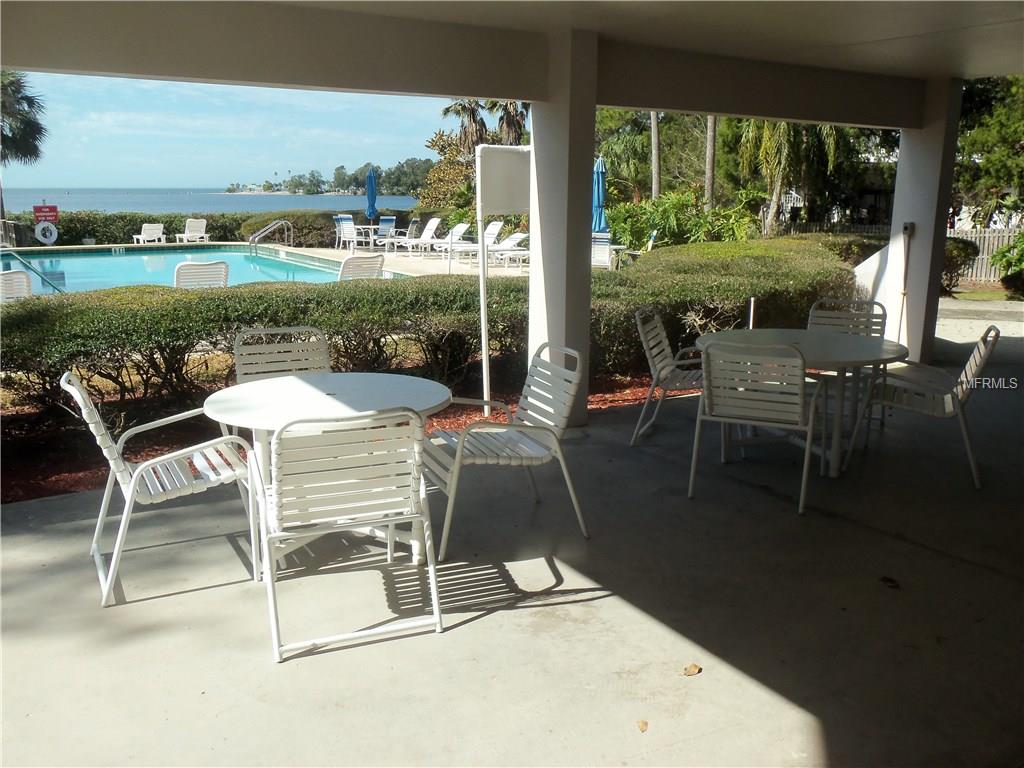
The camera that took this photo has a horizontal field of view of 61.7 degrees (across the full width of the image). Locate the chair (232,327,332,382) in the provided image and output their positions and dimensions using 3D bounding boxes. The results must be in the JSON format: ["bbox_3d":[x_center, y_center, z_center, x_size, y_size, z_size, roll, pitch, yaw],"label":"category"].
[{"bbox_3d":[-1.136,0.174,4.481,0.580,0.870,0.680,-5,14,-19],"label":"chair"}]

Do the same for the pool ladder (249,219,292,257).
[{"bbox_3d":[-7.050,-4.266,25.110,1.050,1.020,0.600,-7,15,-29],"label":"pool ladder"}]

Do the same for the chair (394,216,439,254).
[{"bbox_3d":[-2.590,-3.911,22.698,1.700,0.900,0.660,-7,15,-29],"label":"chair"}]

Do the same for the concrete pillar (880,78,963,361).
[{"bbox_3d":[3.830,-1.486,8.051,0.250,2.520,0.436,-9,15,-33],"label":"concrete pillar"}]

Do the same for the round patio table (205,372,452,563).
[{"bbox_3d":[-0.810,0.403,3.856,1.030,0.700,1.030,0,13,0],"label":"round patio table"}]

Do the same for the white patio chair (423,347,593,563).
[{"bbox_3d":[-0.080,0.271,4.034,0.730,0.880,0.570,-5,14,-21],"label":"white patio chair"}]

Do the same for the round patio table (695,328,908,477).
[{"bbox_3d":[1.716,0.098,5.243,1.210,0.700,1.210,0,13,0],"label":"round patio table"}]

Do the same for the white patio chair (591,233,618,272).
[{"bbox_3d":[1.689,-2.423,16.459,0.600,0.930,0.680,3,13,14],"label":"white patio chair"}]

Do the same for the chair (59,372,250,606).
[{"bbox_3d":[-1.488,0.354,3.622,0.670,0.900,0.590,-6,14,-24],"label":"chair"}]

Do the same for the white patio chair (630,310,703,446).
[{"bbox_3d":[1.165,-0.069,5.547,0.680,0.870,0.580,5,14,21],"label":"white patio chair"}]

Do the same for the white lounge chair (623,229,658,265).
[{"bbox_3d":[2.527,-2.463,16.638,0.700,0.930,0.600,1,13,6],"label":"white lounge chair"}]

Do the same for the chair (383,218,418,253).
[{"bbox_3d":[-2.878,-3.883,22.706,0.720,0.930,0.600,3,13,13],"label":"chair"}]

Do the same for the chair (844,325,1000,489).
[{"bbox_3d":[2.383,0.068,5.010,0.700,0.860,0.590,7,14,27],"label":"chair"}]

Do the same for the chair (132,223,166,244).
[{"bbox_3d":[-11.595,-4.848,27.439,0.850,0.700,1.150,-5,14,-22],"label":"chair"}]

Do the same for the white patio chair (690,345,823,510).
[{"bbox_3d":[1.372,0.148,4.662,0.590,0.860,0.700,6,14,26],"label":"white patio chair"}]

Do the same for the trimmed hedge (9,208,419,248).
[{"bbox_3d":[-9.831,-5.155,28.137,13.600,1.050,2.000,0,13,0],"label":"trimmed hedge"}]

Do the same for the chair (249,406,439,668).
[{"bbox_3d":[-0.673,0.457,3.305,0.590,0.860,0.700,-5,14,-20],"label":"chair"}]

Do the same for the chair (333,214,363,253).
[{"bbox_3d":[-4.697,-4.434,25.153,0.680,0.990,0.600,-13,18,-44],"label":"chair"}]

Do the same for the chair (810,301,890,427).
[{"bbox_3d":[2.180,-0.087,5.693,0.590,0.860,0.700,6,14,24],"label":"chair"}]

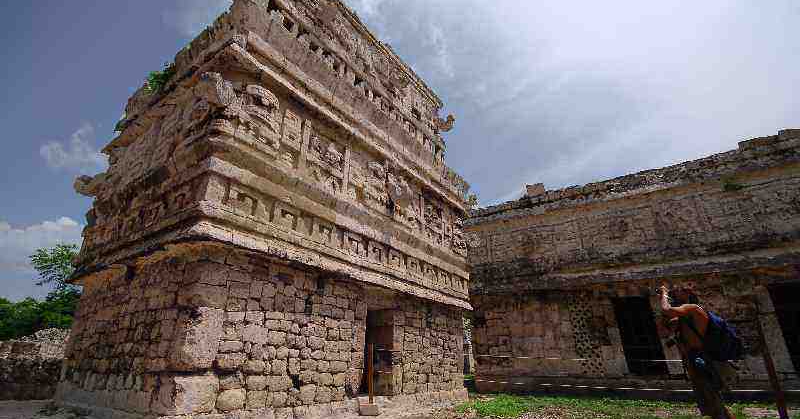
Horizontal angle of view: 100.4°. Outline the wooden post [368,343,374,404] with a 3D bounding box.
[{"bbox_3d":[-0.508,2.855,5.830,0.070,0.950,0.070,-15,-27,32],"label":"wooden post"}]

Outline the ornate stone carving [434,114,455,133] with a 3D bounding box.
[{"bbox_3d":[1.720,-3.330,12.870,0.700,0.760,0.350,-8,-24,18],"label":"ornate stone carving"}]

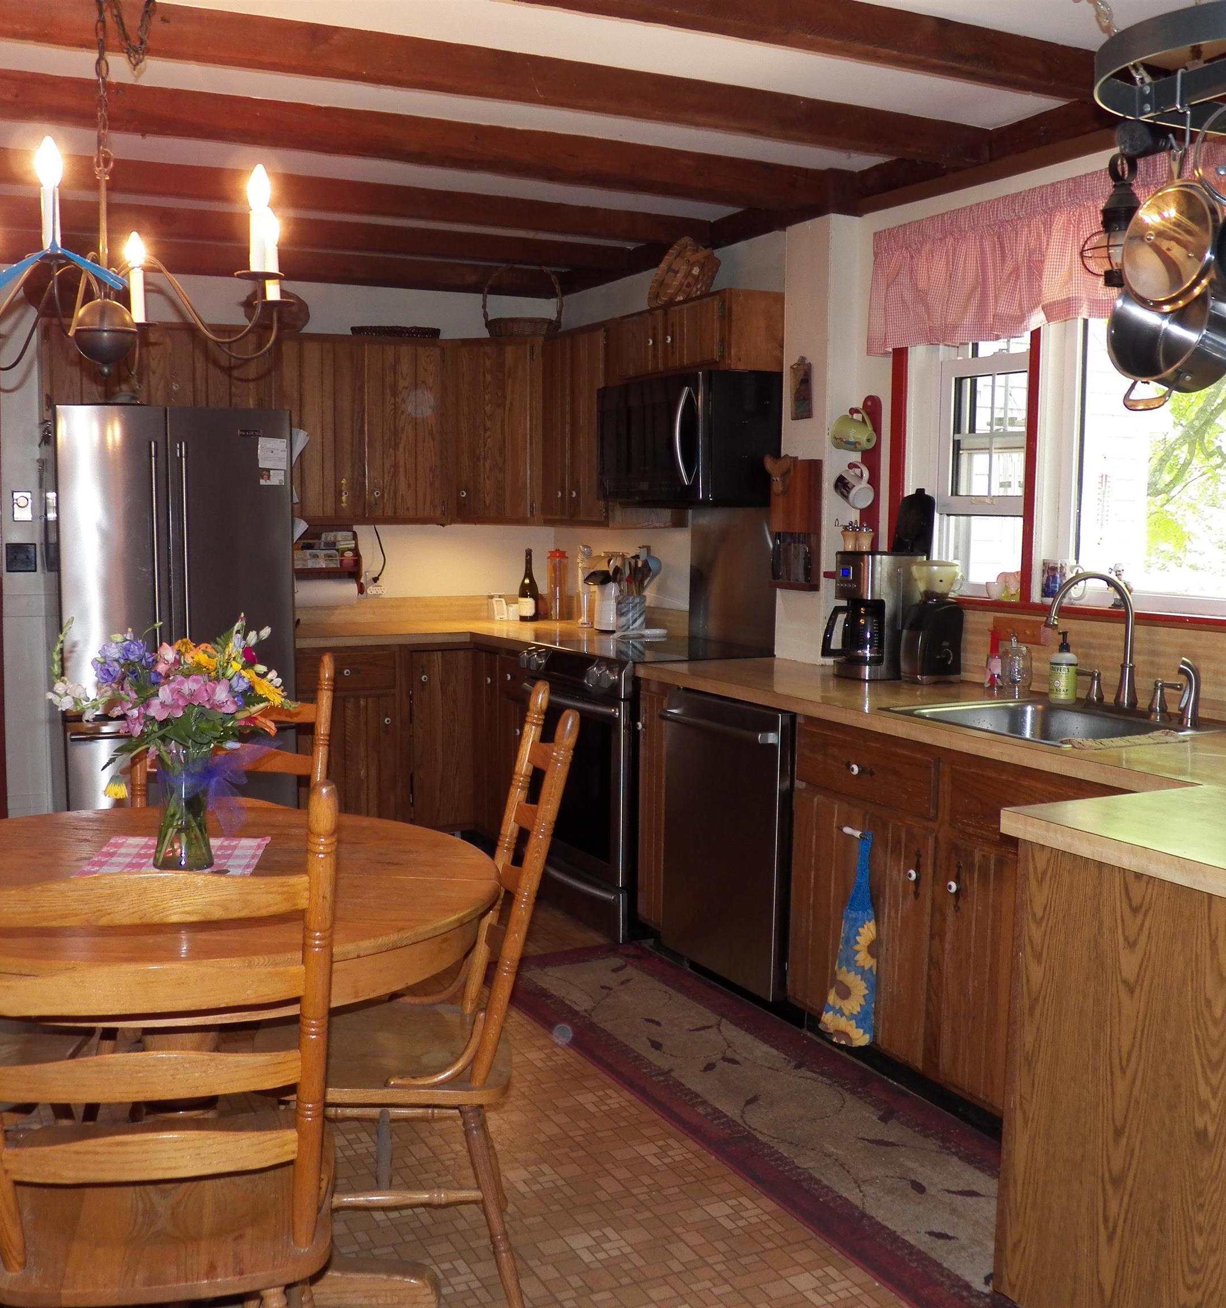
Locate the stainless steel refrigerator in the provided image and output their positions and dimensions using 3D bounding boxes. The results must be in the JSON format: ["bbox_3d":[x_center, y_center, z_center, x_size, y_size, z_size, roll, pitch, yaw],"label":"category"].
[{"bbox_3d":[-1.583,0.001,4.977,0.754,1.695,0.769,-3,7,-27],"label":"stainless steel refrigerator"}]

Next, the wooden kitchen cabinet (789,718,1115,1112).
[{"bbox_3d":[0.965,0.594,3.277,0.597,0.835,1.118,-3,7,-27],"label":"wooden kitchen cabinet"}]

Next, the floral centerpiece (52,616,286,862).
[{"bbox_3d":[-0.835,0.156,2.677,0.440,0.465,0.400,-2,7,-17],"label":"floral centerpiece"}]

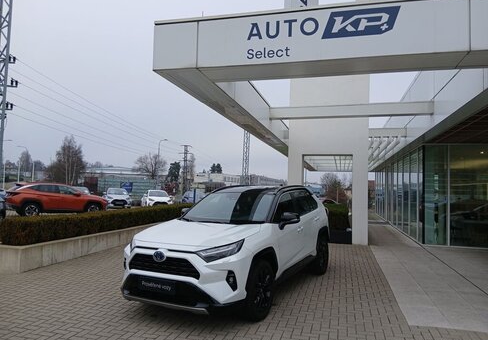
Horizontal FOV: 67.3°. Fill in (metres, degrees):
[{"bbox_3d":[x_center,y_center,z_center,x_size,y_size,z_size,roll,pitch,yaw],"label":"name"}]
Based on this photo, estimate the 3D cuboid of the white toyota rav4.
[{"bbox_3d":[0.103,1.090,6.220,1.870,1.680,4.600,0,-3,28],"label":"white toyota rav4"}]

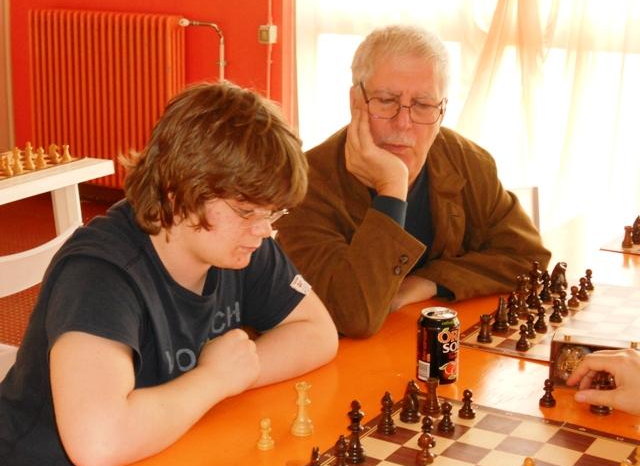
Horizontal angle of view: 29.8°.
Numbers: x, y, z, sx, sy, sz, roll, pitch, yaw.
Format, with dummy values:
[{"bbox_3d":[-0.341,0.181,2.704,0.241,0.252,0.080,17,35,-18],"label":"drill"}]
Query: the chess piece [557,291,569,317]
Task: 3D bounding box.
[{"bbox_3d":[0.446,0.129,2.195,0.022,0.045,0.022,0,14,0],"label":"chess piece"}]

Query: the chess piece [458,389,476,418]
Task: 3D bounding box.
[{"bbox_3d":[0.214,0.247,1.741,0.024,0.040,0.024,0,14,0],"label":"chess piece"}]

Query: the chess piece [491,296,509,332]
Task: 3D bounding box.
[{"bbox_3d":[0.319,0.142,2.116,0.028,0.058,0.028,3,15,11],"label":"chess piece"}]

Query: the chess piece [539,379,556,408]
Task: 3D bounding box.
[{"bbox_3d":[0.339,0.237,1.781,0.025,0.043,0.025,9,16,29],"label":"chess piece"}]

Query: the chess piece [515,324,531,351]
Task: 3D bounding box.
[{"bbox_3d":[0.340,0.175,2.006,0.025,0.045,0.025,1,14,0],"label":"chess piece"}]

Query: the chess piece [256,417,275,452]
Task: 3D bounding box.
[{"bbox_3d":[-0.077,0.279,1.681,0.025,0.043,0.025,0,14,0],"label":"chess piece"}]

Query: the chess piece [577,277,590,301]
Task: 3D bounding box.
[{"bbox_3d":[0.509,0.107,2.320,0.024,0.044,0.024,9,17,29],"label":"chess piece"}]

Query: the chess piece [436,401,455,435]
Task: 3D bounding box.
[{"bbox_3d":[0.182,0.261,1.718,0.024,0.043,0.024,9,17,29],"label":"chess piece"}]

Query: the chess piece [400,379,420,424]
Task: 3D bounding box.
[{"bbox_3d":[0.133,0.243,1.753,0.031,0.060,0.031,9,17,29],"label":"chess piece"}]

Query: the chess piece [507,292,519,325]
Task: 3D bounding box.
[{"bbox_3d":[0.345,0.134,2.144,0.024,0.058,0.024,0,14,0],"label":"chess piece"}]

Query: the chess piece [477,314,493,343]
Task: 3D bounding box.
[{"bbox_3d":[0.283,0.163,2.056,0.024,0.045,0.024,0,14,0],"label":"chess piece"}]

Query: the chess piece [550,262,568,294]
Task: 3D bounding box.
[{"bbox_3d":[0.472,0.086,2.366,0.032,0.060,0.032,3,15,11],"label":"chess piece"}]

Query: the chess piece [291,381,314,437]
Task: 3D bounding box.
[{"bbox_3d":[-0.024,0.245,1.669,0.031,0.074,0.031,1,14,0],"label":"chess piece"}]

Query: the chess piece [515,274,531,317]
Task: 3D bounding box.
[{"bbox_3d":[0.367,0.118,2.164,0.027,0.080,0.027,9,16,29],"label":"chess piece"}]

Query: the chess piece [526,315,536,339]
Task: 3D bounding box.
[{"bbox_3d":[0.362,0.161,2.065,0.025,0.045,0.025,9,16,29],"label":"chess piece"}]

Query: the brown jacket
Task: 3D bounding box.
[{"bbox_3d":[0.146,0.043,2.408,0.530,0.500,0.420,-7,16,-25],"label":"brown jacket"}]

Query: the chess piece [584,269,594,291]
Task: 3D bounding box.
[{"bbox_3d":[0.525,0.092,2.346,0.025,0.044,0.025,9,16,29],"label":"chess piece"}]

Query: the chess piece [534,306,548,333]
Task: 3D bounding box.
[{"bbox_3d":[0.394,0.153,2.136,0.024,0.045,0.024,0,14,0],"label":"chess piece"}]

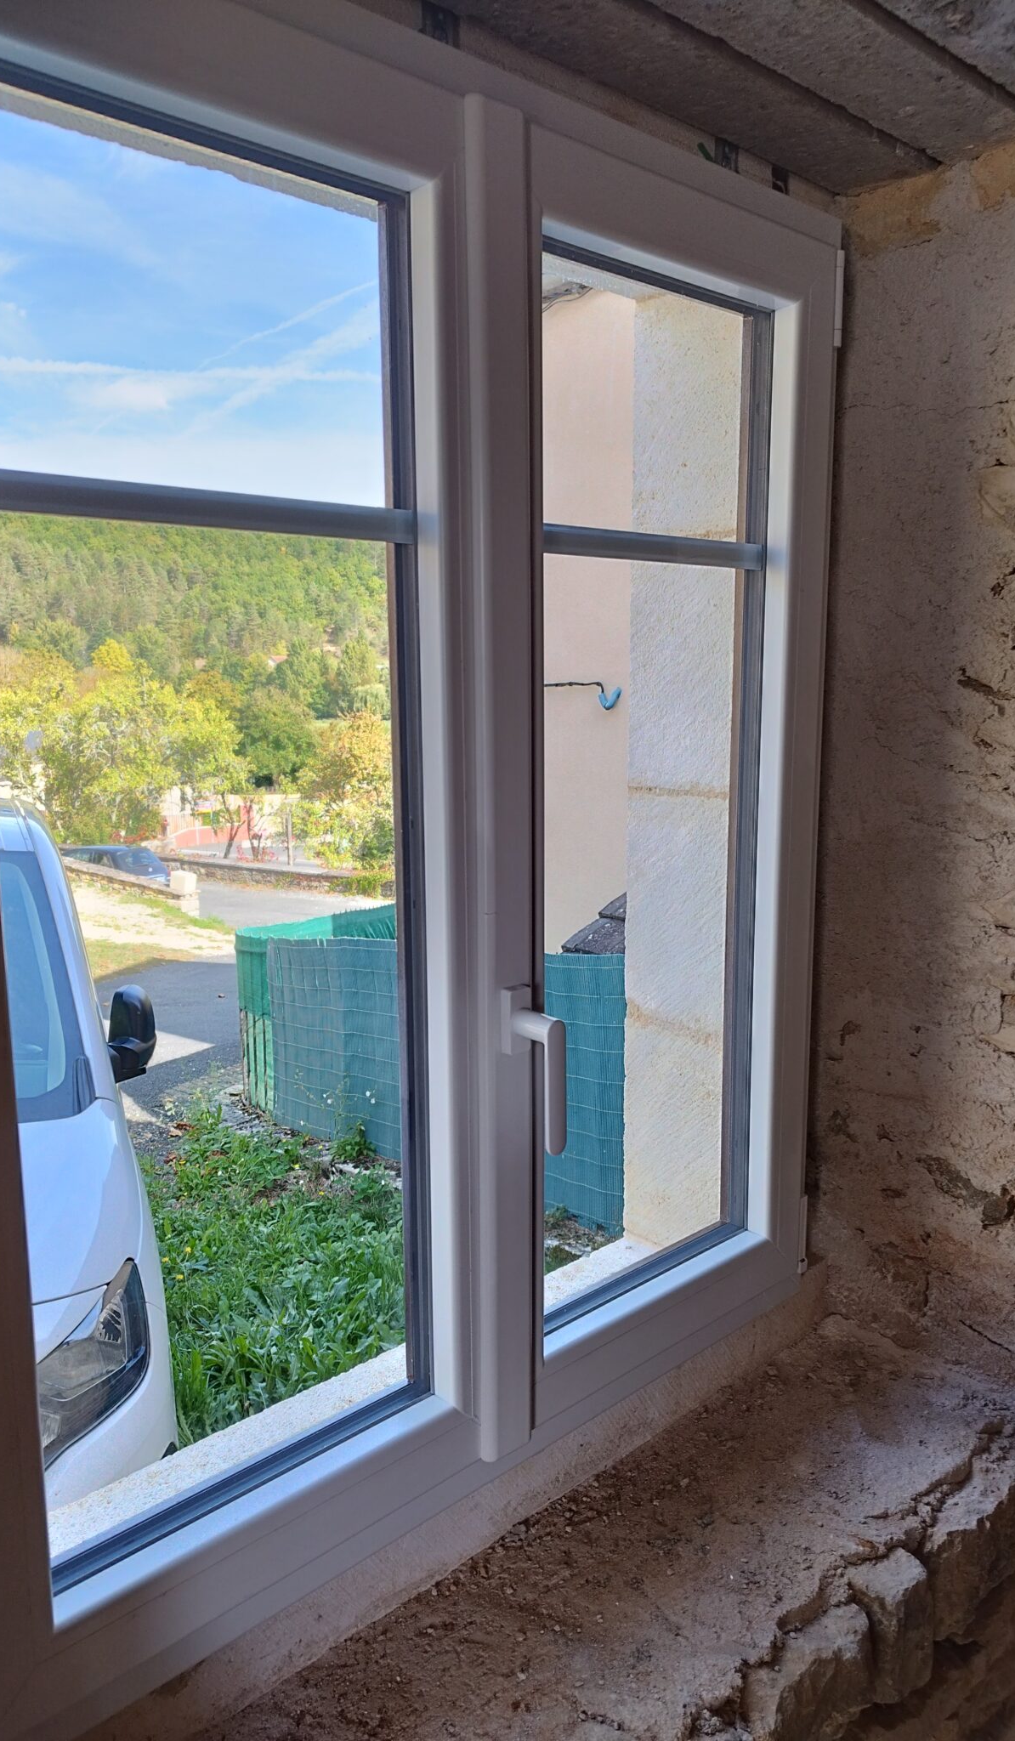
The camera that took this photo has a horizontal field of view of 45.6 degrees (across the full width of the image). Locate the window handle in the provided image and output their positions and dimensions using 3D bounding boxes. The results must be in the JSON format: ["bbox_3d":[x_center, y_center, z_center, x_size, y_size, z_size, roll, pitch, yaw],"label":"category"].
[{"bbox_3d":[0.026,0.188,1.132,0.027,0.150,0.061,-9,13,-42],"label":"window handle"}]

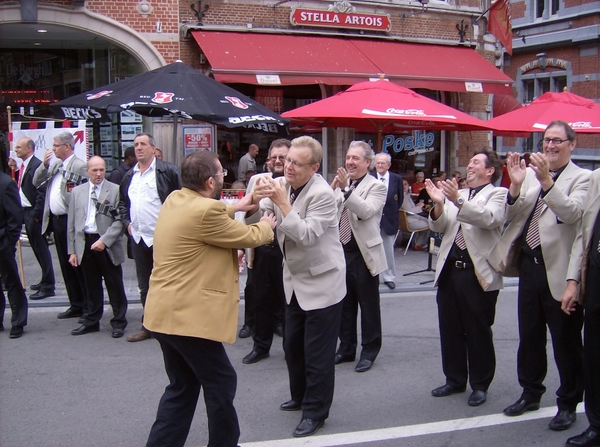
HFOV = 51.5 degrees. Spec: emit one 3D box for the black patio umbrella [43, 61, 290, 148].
[{"bbox_3d":[-1.716,-0.721,8.165,3.100,2.776,3.100,0,6,-5],"label":"black patio umbrella"}]

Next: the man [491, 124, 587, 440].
[{"bbox_3d":[1.466,0.306,3.756,0.490,1.820,0.540,-4,7,-40],"label":"man"}]

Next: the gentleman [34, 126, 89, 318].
[{"bbox_3d":[-2.289,0.016,6.190,0.520,1.860,0.430,4,7,33],"label":"gentleman"}]

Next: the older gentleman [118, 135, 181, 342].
[{"bbox_3d":[-1.338,0.122,5.511,0.590,1.820,0.390,2,6,18],"label":"older gentleman"}]

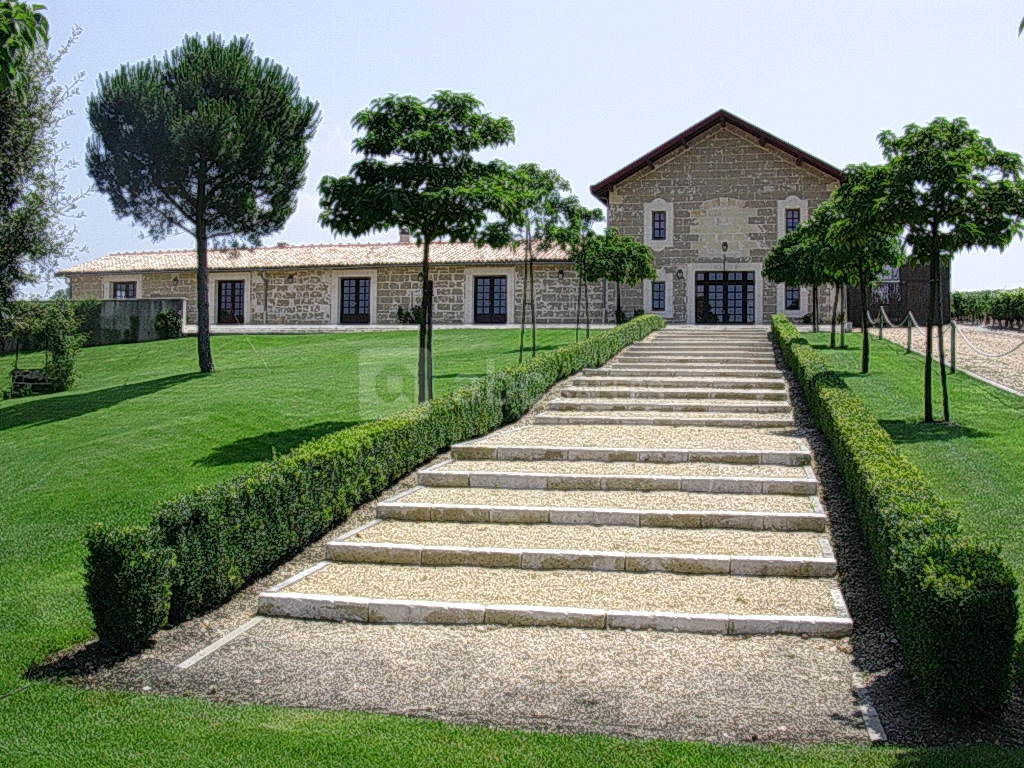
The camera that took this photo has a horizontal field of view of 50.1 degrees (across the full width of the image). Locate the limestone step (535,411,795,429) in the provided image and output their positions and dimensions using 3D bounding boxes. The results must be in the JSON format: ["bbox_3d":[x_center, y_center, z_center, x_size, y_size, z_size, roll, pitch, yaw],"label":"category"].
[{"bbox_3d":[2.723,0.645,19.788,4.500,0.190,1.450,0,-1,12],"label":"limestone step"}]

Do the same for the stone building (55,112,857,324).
[{"bbox_3d":[-4.457,-7.853,57.883,42.500,9.500,14.000,1,3,14],"label":"stone building"}]

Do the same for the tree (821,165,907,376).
[{"bbox_3d":[8.412,-2.680,26.193,2.350,4.910,2.350,1,3,11],"label":"tree"}]

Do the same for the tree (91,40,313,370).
[{"bbox_3d":[-8.752,-5.112,31.000,6.500,9.500,6.500,0,-1,12],"label":"tree"}]

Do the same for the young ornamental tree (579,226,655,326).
[{"bbox_3d":[3.878,-3.836,39.851,2.800,3.770,2.800,1,3,11],"label":"young ornamental tree"}]

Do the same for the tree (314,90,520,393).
[{"bbox_3d":[-1.810,-2.600,21.190,3.800,6.050,3.800,0,3,0],"label":"tree"}]

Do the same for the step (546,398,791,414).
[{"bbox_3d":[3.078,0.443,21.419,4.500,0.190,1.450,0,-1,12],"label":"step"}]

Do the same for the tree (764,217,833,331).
[{"bbox_3d":[10.319,-3.831,38.349,3.100,4.050,3.100,1,3,11],"label":"tree"}]

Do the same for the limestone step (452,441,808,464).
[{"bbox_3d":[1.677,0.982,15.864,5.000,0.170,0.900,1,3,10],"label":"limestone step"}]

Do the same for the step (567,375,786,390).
[{"bbox_3d":[3.753,-0.020,24.654,4.600,0.150,1.300,1,3,10],"label":"step"}]

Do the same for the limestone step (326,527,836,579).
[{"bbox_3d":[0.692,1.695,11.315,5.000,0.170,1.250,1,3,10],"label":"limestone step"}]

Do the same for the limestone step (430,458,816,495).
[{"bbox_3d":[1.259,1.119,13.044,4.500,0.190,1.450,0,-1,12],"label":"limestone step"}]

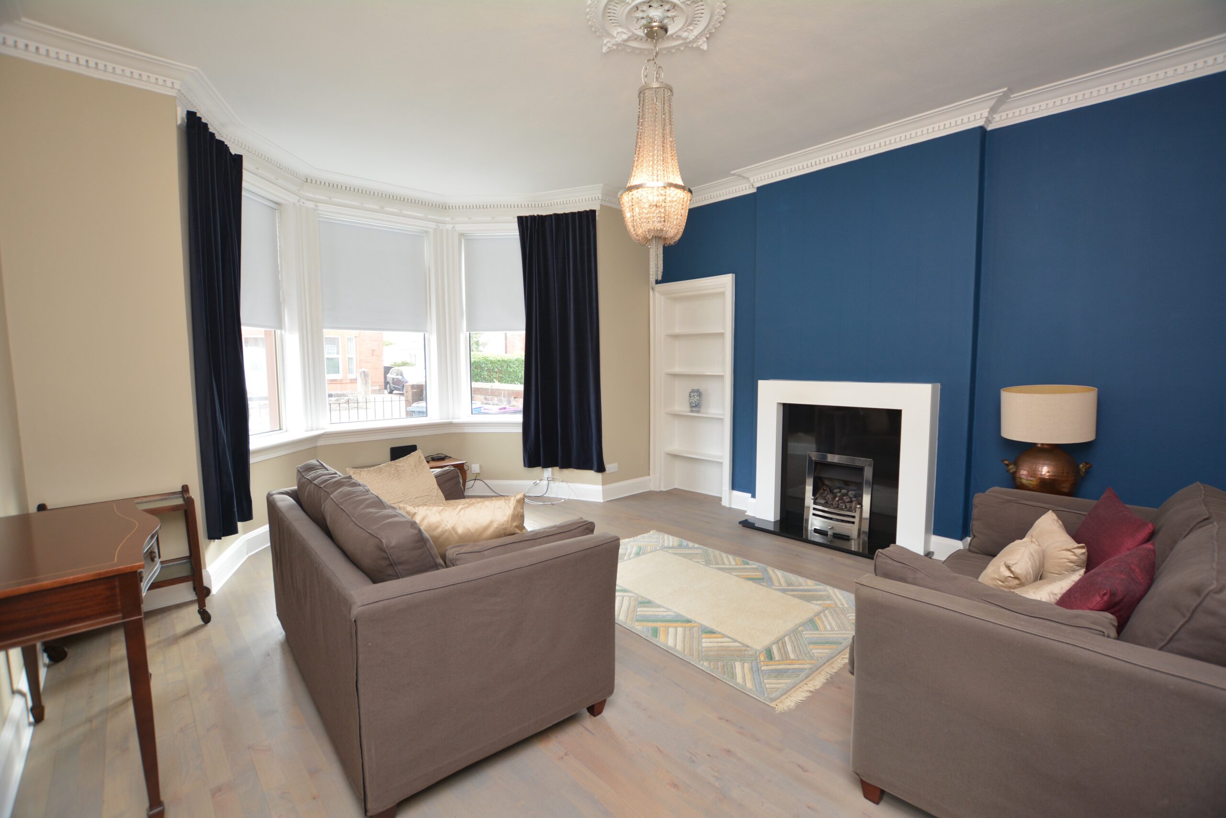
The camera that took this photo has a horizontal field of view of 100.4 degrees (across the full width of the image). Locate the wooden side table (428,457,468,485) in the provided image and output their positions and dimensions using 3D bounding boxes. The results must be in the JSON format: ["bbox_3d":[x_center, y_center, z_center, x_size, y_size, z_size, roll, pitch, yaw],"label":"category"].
[{"bbox_3d":[-1.788,0.741,4.582,0.460,0.470,0.840,4,7,44],"label":"wooden side table"}]

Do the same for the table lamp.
[{"bbox_3d":[2.346,0.185,2.750,0.390,0.610,0.390,-4,6,-42],"label":"table lamp"}]

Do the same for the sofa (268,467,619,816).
[{"bbox_3d":[-0.844,0.742,2.255,0.900,0.850,1.590,-5,6,-40],"label":"sofa"}]

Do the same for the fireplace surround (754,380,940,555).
[{"bbox_3d":[1.732,0.380,3.948,1.265,1.176,0.170,4,7,44],"label":"fireplace surround"}]

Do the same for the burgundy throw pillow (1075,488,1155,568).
[{"bbox_3d":[1.774,0.511,1.859,0.150,0.420,0.420,25,23,25],"label":"burgundy throw pillow"}]

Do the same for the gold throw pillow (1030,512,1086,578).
[{"bbox_3d":[1.502,0.511,1.790,0.140,0.350,0.360,32,16,19],"label":"gold throw pillow"}]

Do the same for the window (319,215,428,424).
[{"bbox_3d":[-2.187,-0.786,4.773,0.932,1.819,0.120,-4,6,-38],"label":"window"}]

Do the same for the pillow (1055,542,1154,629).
[{"bbox_3d":[1.429,0.537,1.520,0.390,0.380,0.150,-4,44,-42],"label":"pillow"}]

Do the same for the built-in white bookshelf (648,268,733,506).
[{"bbox_3d":[0.829,-0.180,5.058,0.921,2.111,0.280,4,6,42],"label":"built-in white bookshelf"}]

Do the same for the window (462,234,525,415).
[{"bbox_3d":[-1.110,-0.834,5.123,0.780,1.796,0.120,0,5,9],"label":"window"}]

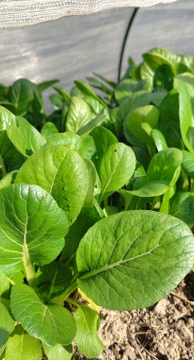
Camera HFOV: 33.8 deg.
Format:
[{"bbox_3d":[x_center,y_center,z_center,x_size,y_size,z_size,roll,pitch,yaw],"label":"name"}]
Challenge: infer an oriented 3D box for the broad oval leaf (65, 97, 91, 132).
[{"bbox_3d":[-0.050,-0.177,0.860,0.070,0.102,0.028,0,-6,-2],"label":"broad oval leaf"}]

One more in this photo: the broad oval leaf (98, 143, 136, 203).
[{"bbox_3d":[0.039,-0.014,0.600,0.068,0.028,0.119,19,83,7],"label":"broad oval leaf"}]

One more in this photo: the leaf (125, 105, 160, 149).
[{"bbox_3d":[0.111,-0.131,0.780,0.082,0.110,0.030,-14,5,12],"label":"leaf"}]

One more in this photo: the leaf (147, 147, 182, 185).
[{"bbox_3d":[0.139,-0.028,0.655,0.075,0.028,0.084,12,76,12],"label":"leaf"}]

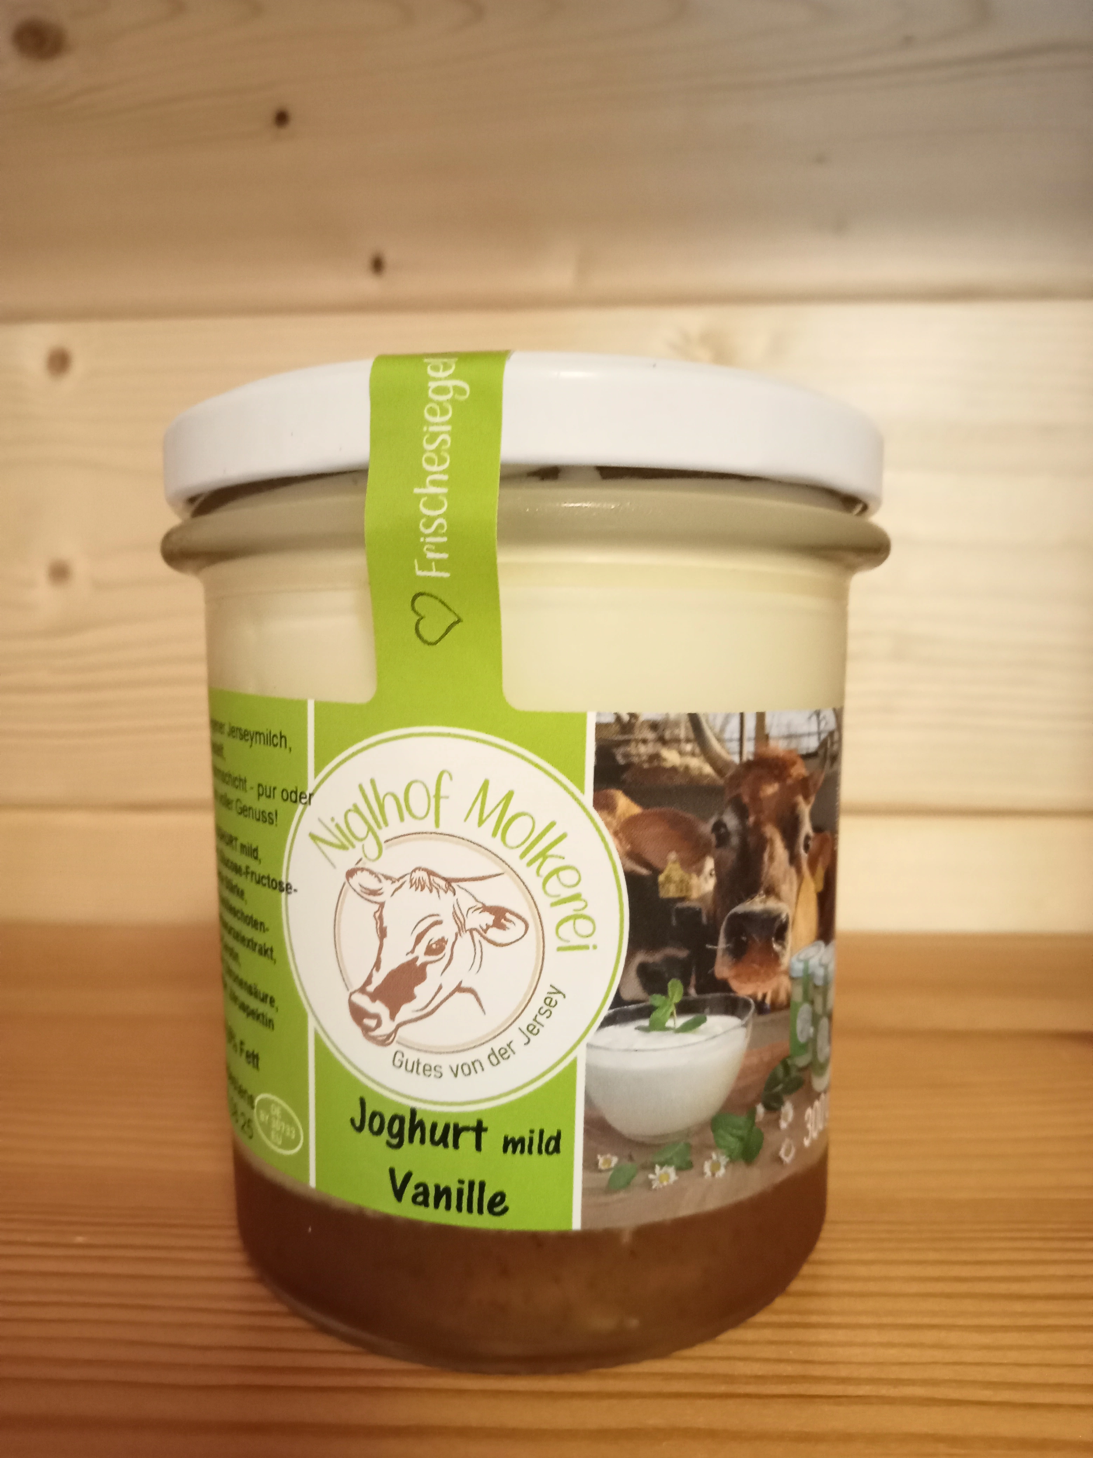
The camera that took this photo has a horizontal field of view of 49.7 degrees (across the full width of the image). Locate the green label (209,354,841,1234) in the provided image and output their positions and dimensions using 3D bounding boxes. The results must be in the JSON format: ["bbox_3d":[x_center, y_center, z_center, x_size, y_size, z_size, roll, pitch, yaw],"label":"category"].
[{"bbox_3d":[-0.004,0.005,0.138,0.077,0.083,0.066,1,4,11],"label":"green label"}]

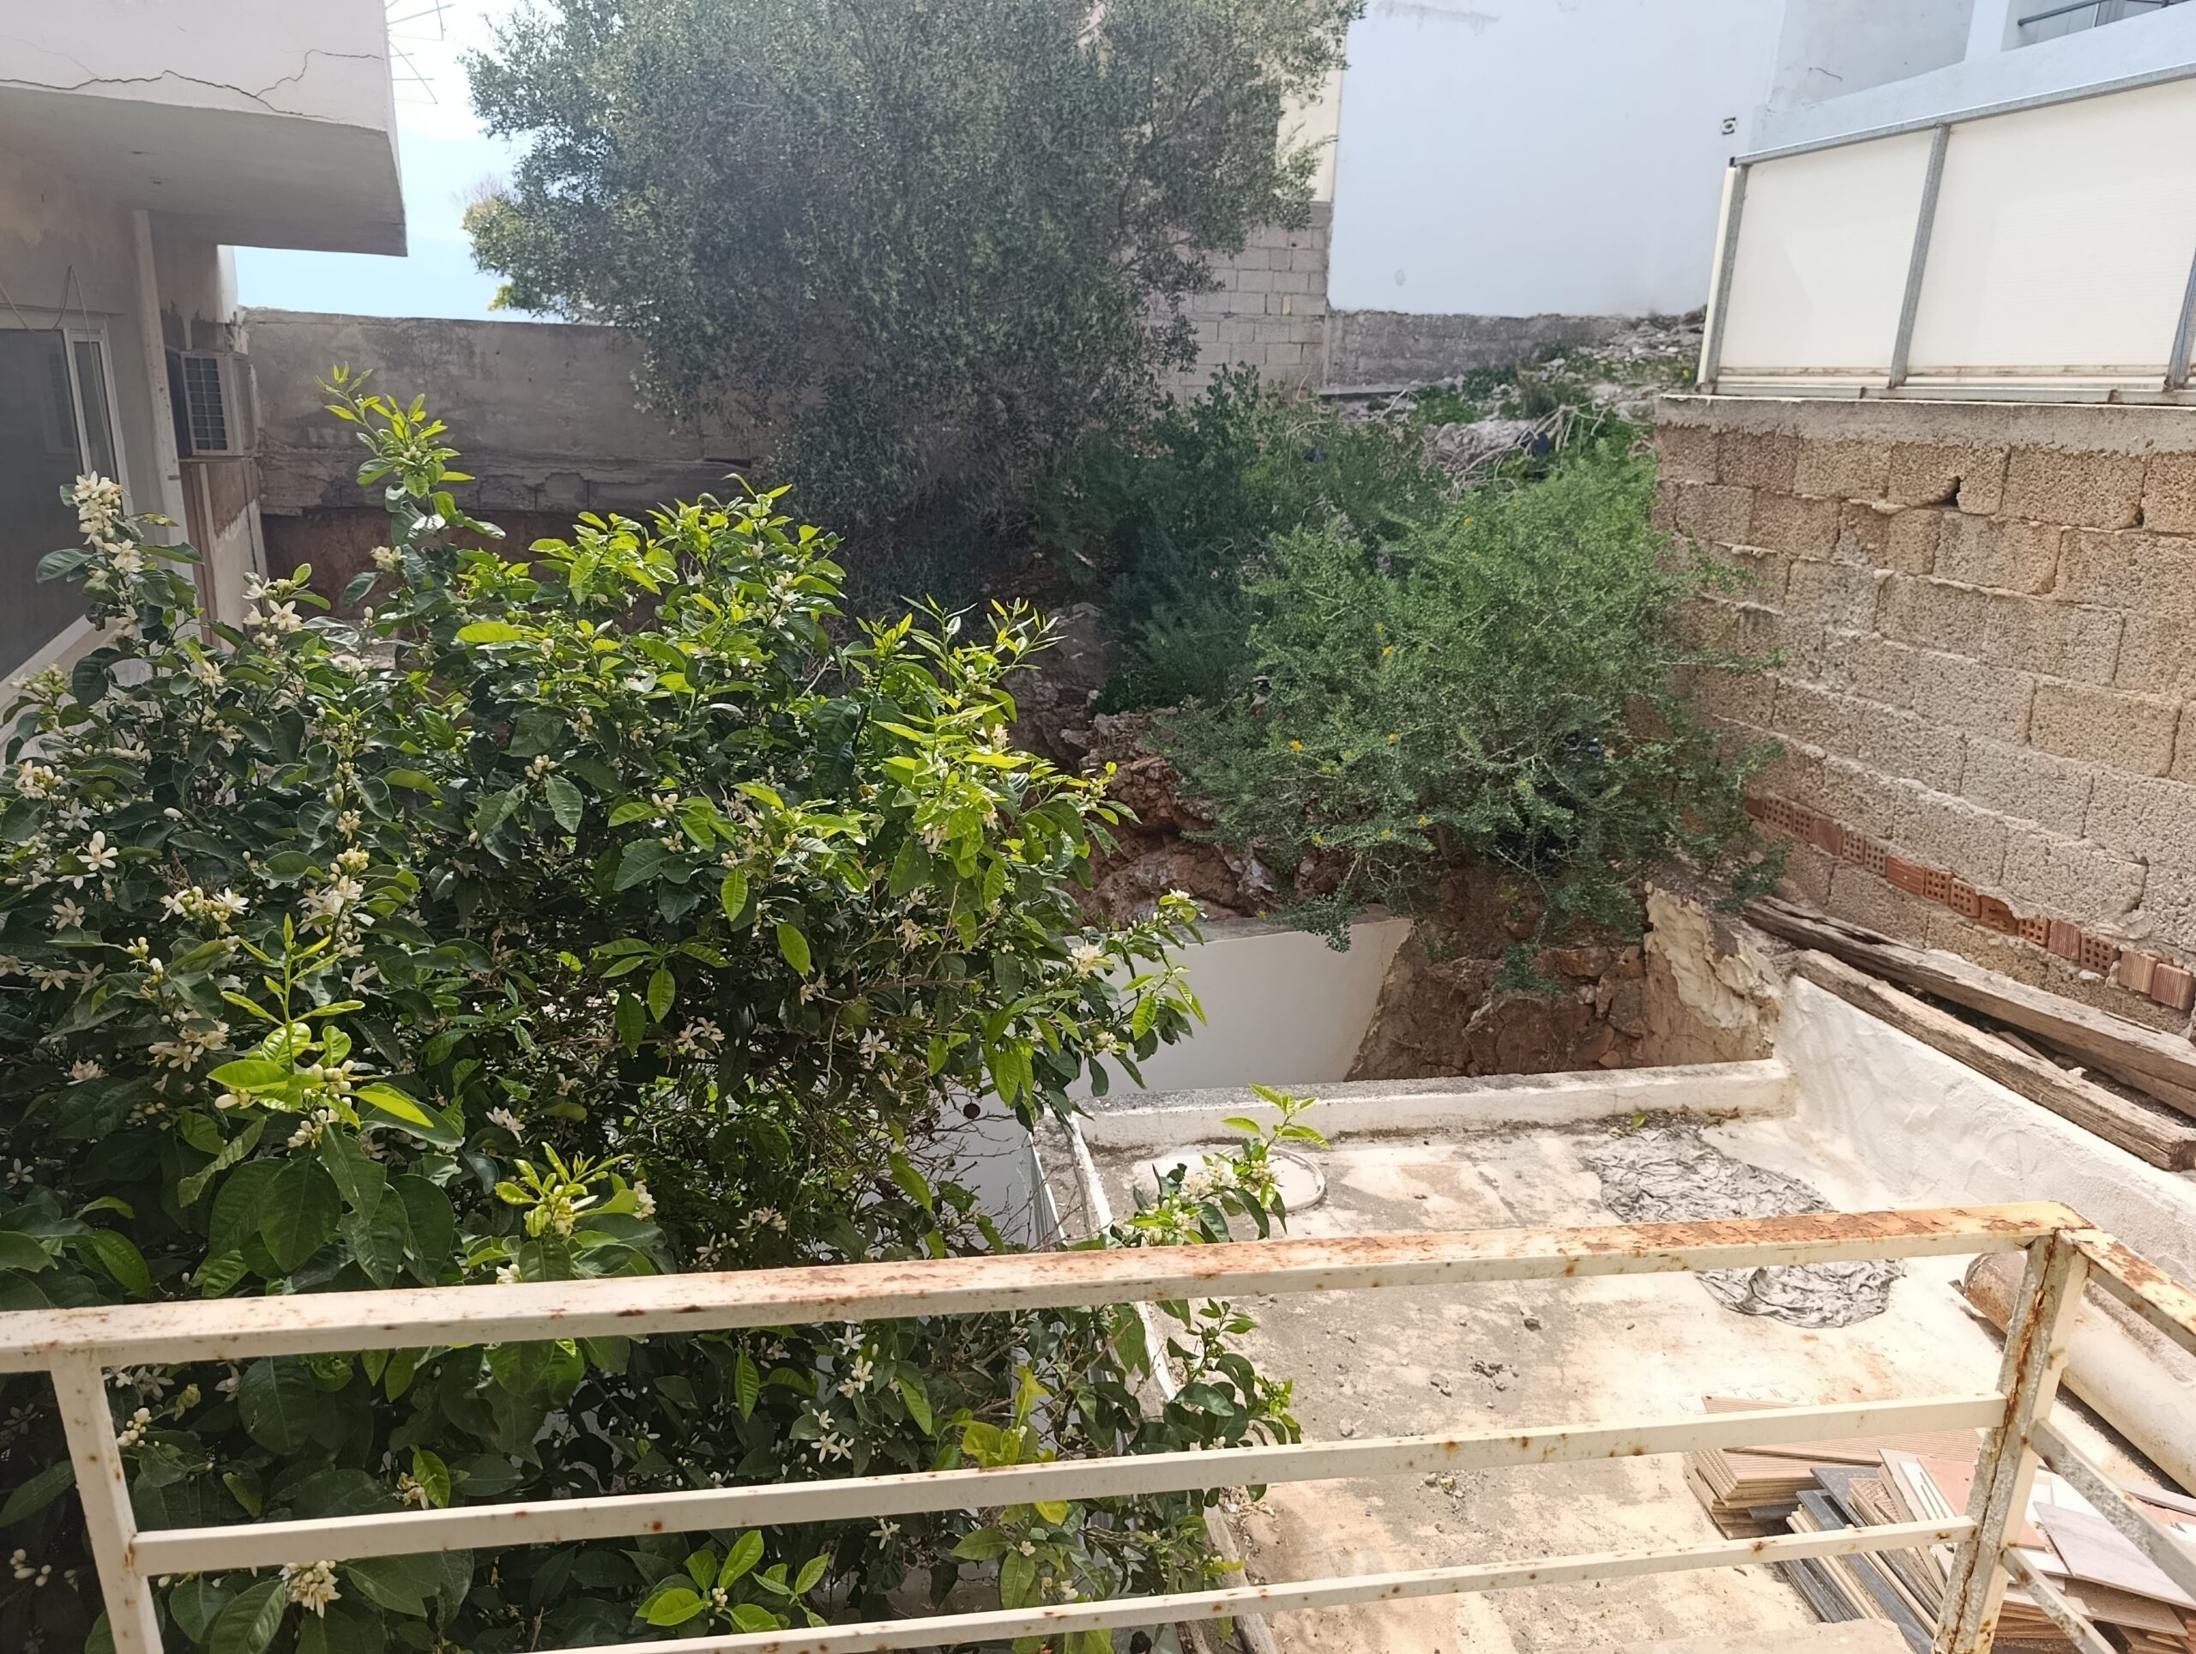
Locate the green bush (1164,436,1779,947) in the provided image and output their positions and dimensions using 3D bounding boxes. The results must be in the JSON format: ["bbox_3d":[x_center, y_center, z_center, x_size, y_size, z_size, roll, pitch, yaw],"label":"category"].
[{"bbox_3d":[1.341,-0.608,5.350,2.100,1.530,1.750,4,16,7],"label":"green bush"}]

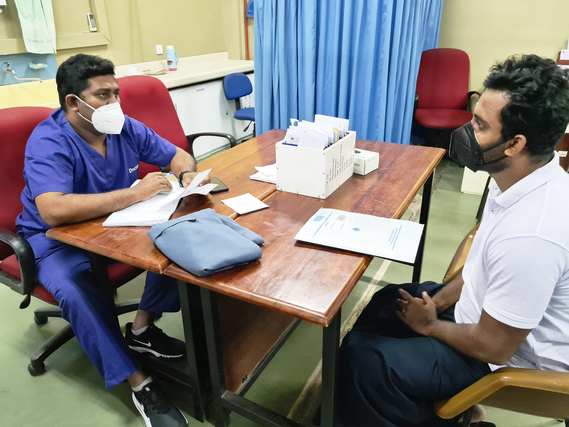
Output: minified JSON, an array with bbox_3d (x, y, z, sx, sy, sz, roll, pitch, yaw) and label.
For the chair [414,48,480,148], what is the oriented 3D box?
[{"bbox_3d":[1.558,-1.039,4.225,0.620,1.070,0.680,4,25,9],"label":"chair"}]

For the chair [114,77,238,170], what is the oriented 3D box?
[{"bbox_3d":[-0.636,-0.285,2.668,0.700,1.070,0.620,11,27,23],"label":"chair"}]

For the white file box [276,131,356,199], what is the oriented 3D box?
[{"bbox_3d":[0.135,-0.213,1.728,0.205,0.188,0.297,13,28,27],"label":"white file box"}]

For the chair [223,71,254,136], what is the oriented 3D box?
[{"bbox_3d":[-0.262,-0.986,4.395,0.570,0.870,0.560,14,29,29],"label":"chair"}]

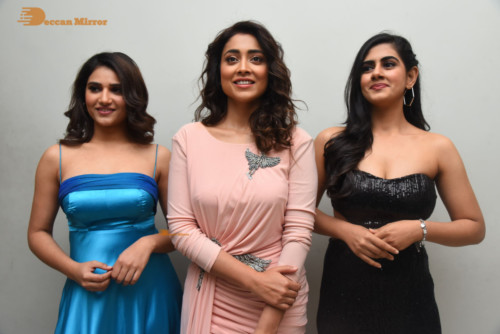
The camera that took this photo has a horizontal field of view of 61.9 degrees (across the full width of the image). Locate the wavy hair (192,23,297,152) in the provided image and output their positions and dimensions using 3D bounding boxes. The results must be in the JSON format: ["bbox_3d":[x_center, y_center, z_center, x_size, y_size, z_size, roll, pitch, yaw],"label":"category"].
[{"bbox_3d":[-0.013,-0.225,1.190,0.285,0.370,0.235,0,0,-2],"label":"wavy hair"}]

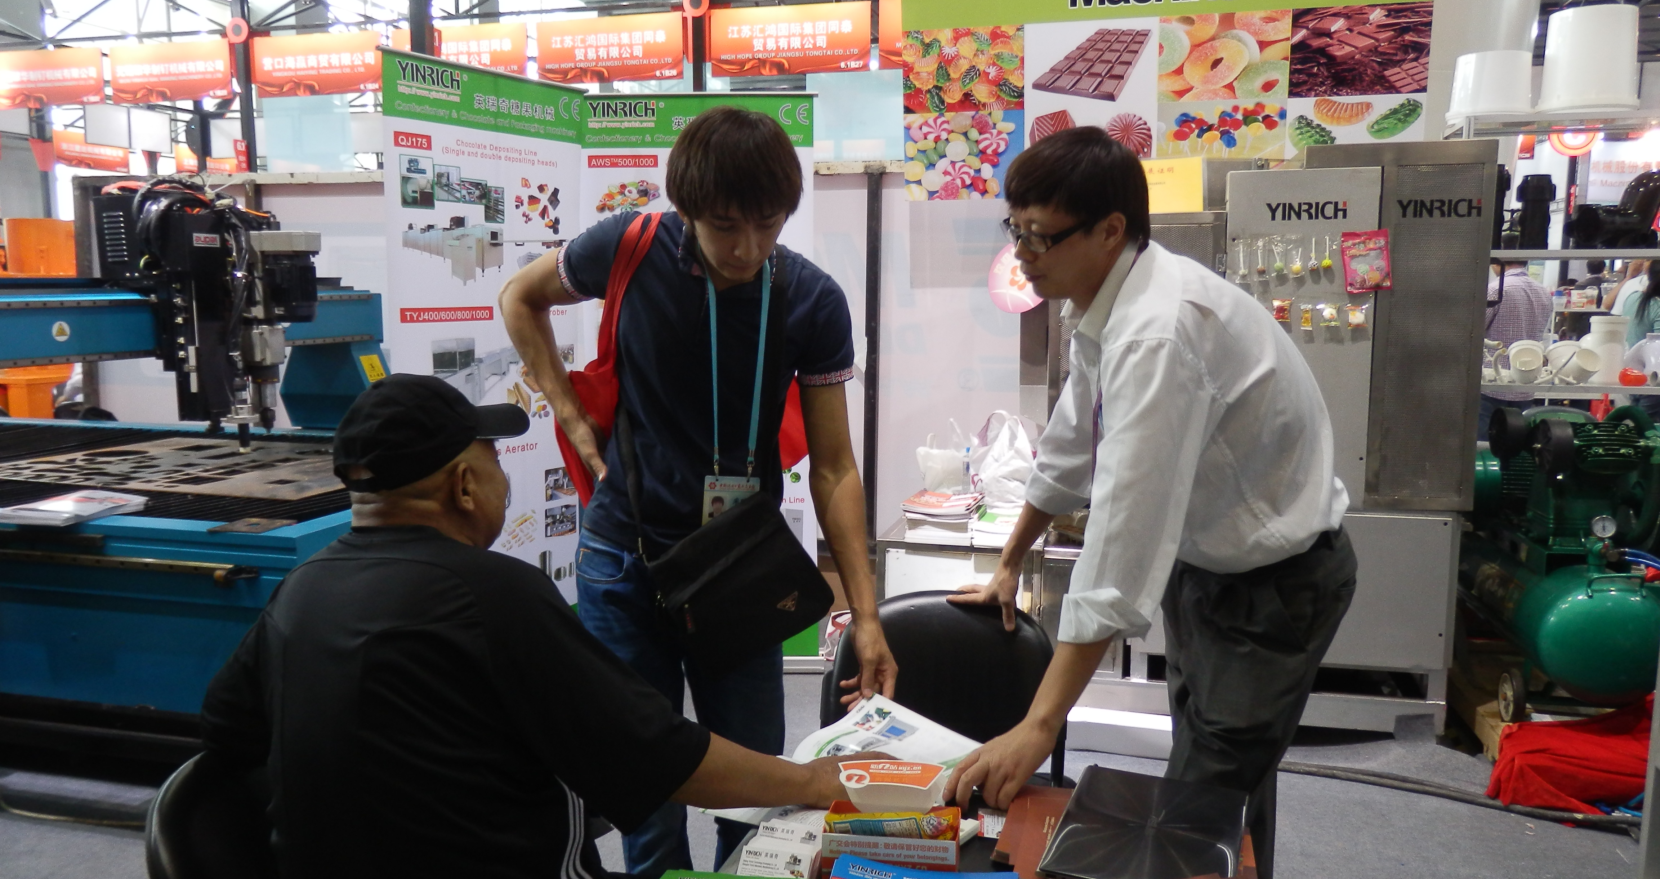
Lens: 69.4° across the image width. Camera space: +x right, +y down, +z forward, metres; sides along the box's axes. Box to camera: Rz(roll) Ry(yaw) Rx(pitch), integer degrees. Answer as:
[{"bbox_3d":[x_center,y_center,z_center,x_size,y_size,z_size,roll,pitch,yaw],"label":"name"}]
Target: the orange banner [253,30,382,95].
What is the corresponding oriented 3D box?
[{"bbox_3d":[-5.661,-4.152,13.307,1.634,0.638,0.060,2,7,15],"label":"orange banner"}]

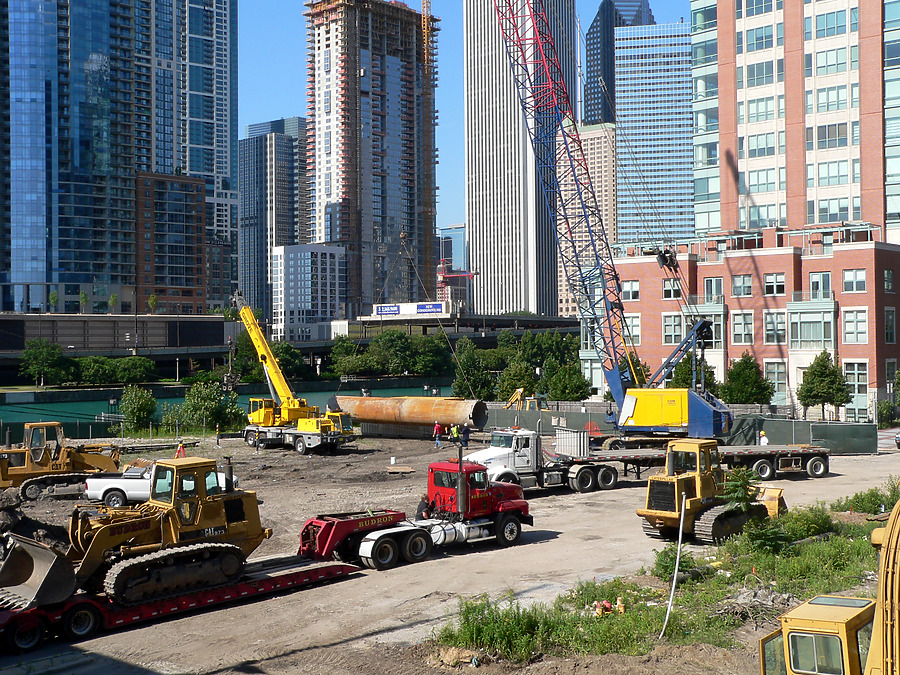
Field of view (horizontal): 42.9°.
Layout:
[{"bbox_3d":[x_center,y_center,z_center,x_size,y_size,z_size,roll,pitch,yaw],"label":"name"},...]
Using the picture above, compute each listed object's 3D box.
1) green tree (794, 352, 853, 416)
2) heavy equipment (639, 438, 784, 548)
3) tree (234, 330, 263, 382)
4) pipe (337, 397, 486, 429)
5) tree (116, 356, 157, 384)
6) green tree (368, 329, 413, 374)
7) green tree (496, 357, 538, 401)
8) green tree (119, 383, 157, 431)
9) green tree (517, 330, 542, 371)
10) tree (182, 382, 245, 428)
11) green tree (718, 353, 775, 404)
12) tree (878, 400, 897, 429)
[{"bbox_3d":[28.480,3.726,87.000,4.200,5.500,4.100,-1,0,18],"label":"green tree"},{"bbox_3d":[9.560,5.460,42.250,2.750,3.500,7.100,-1,-1,42],"label":"heavy equipment"},{"bbox_3d":[-39.259,3.720,224.000,6.600,10.000,6.400,0,0,-10],"label":"tree"},{"bbox_3d":[-3.301,5.391,83.000,14.200,1.950,1.950,-1,-1,40],"label":"pipe"},{"bbox_3d":[-56.178,5.913,205.000,7.000,5.100,6.600,0,0,-15],"label":"tree"},{"bbox_3d":[-12.795,3.010,246.000,9.200,9.800,8.600,0,0,-3],"label":"green tree"},{"bbox_3d":[6.726,4.385,114.000,4.190,4.980,3.980,0,0,0],"label":"green tree"},{"bbox_3d":[-24.778,5.688,91.000,3.200,3.900,3.100,0,0,-15],"label":"green tree"},{"bbox_3d":[18.902,3.091,272.000,6.000,9.400,6.000,-1,0,4],"label":"green tree"},{"bbox_3d":[-20.014,5.748,96.000,5.030,4.280,4.780,0,0,0],"label":"tree"},{"bbox_3d":[25.918,4.065,100.000,4.900,5.510,4.650,0,0,0],"label":"green tree"},{"bbox_3d":[36.331,6.332,95.000,1.660,2.530,1.580,0,0,0],"label":"tree"}]

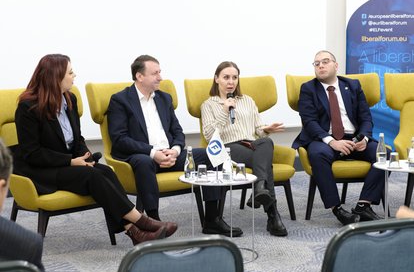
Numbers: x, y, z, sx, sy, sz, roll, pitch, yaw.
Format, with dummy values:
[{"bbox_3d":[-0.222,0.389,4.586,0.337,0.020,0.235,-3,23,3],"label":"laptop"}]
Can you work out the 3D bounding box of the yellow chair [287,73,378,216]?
[{"bbox_3d":[0.994,0.059,7.356,0.740,1.040,0.720,-2,7,-9],"label":"yellow chair"}]

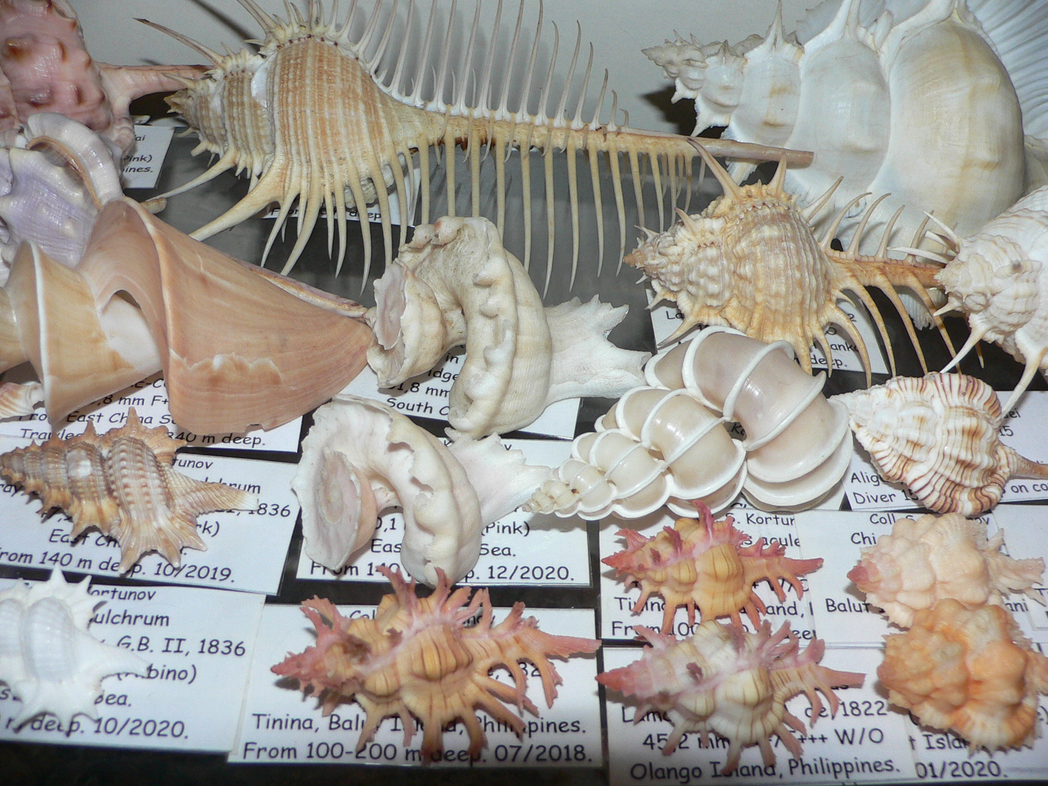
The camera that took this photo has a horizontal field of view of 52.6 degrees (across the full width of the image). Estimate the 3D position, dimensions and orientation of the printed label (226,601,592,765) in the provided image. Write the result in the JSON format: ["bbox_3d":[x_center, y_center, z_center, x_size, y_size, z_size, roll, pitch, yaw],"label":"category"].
[{"bbox_3d":[-0.018,0.051,0.187,0.062,0.001,0.031,0,46,1],"label":"printed label"}]

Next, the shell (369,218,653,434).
[{"bbox_3d":[-0.003,-0.014,0.230,0.062,0.029,0.042,2,46,2],"label":"shell"}]

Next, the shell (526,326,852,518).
[{"bbox_3d":[0.032,0.009,0.204,0.063,0.033,0.035,-11,47,-10],"label":"shell"}]

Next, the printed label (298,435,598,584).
[{"bbox_3d":[-0.015,0.023,0.214,0.056,0.001,0.036,1,46,1],"label":"printed label"}]

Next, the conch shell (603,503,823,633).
[{"bbox_3d":[0.035,0.032,0.193,0.042,0.017,0.020,-2,46,-1],"label":"conch shell"}]

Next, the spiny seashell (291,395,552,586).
[{"bbox_3d":[-0.019,0.018,0.201,0.050,0.026,0.031,-5,46,-5],"label":"spiny seashell"}]

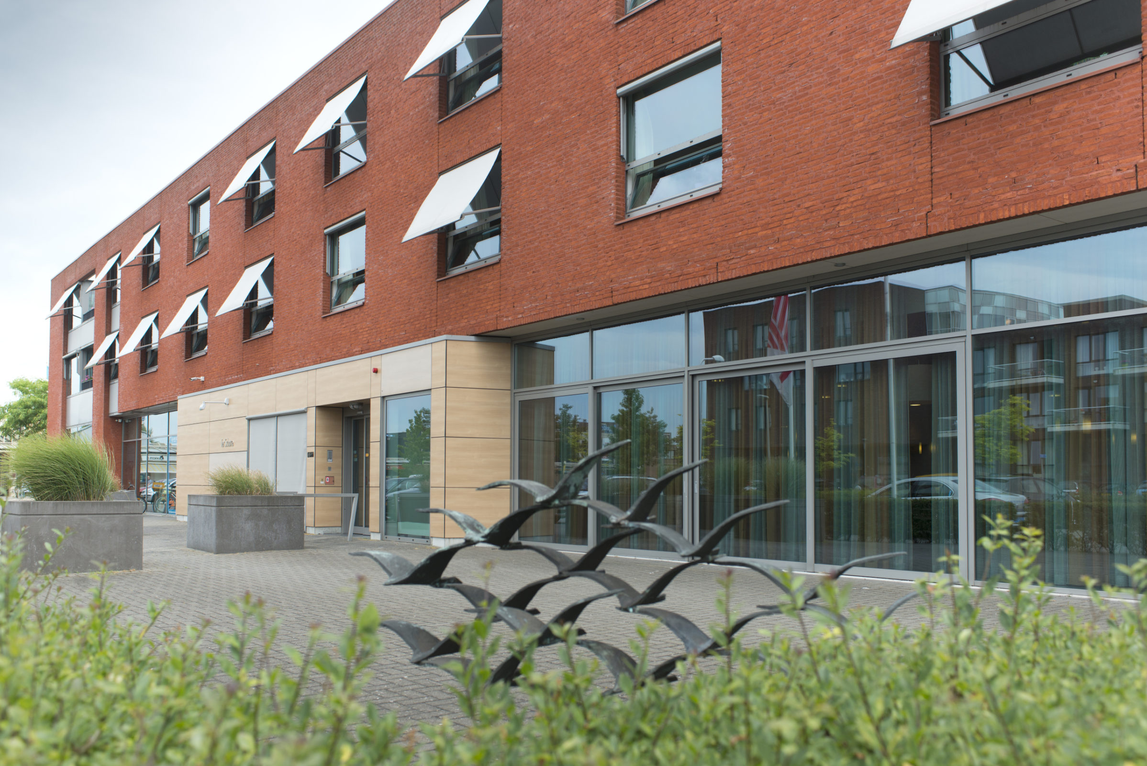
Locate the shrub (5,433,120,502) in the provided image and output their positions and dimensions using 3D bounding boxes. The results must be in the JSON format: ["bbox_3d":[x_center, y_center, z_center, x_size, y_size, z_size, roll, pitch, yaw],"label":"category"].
[{"bbox_3d":[-6.241,1.016,12.040,1.240,0.860,1.100,2,-5,-27],"label":"shrub"}]

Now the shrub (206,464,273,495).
[{"bbox_3d":[-5.750,1.706,17.100,1.000,0.580,1.050,3,-5,-38],"label":"shrub"}]

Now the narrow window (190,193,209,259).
[{"bbox_3d":[-10.764,-4.501,28.589,0.170,1.840,1.950,3,-5,-38],"label":"narrow window"}]

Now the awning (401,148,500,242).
[{"bbox_3d":[-2.067,-3.138,16.578,0.760,1.320,1.970,3,-5,-38],"label":"awning"}]

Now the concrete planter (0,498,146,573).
[{"bbox_3d":[-7.027,2.127,13.830,1.500,0.930,1.500,3,-5,-38],"label":"concrete planter"}]

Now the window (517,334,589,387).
[{"bbox_3d":[-0.390,-0.338,16.227,0.100,0.772,2.019,3,-5,-38],"label":"window"}]

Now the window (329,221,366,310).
[{"bbox_3d":[-4.752,-2.443,20.701,0.170,1.900,1.950,3,-5,-38],"label":"window"}]

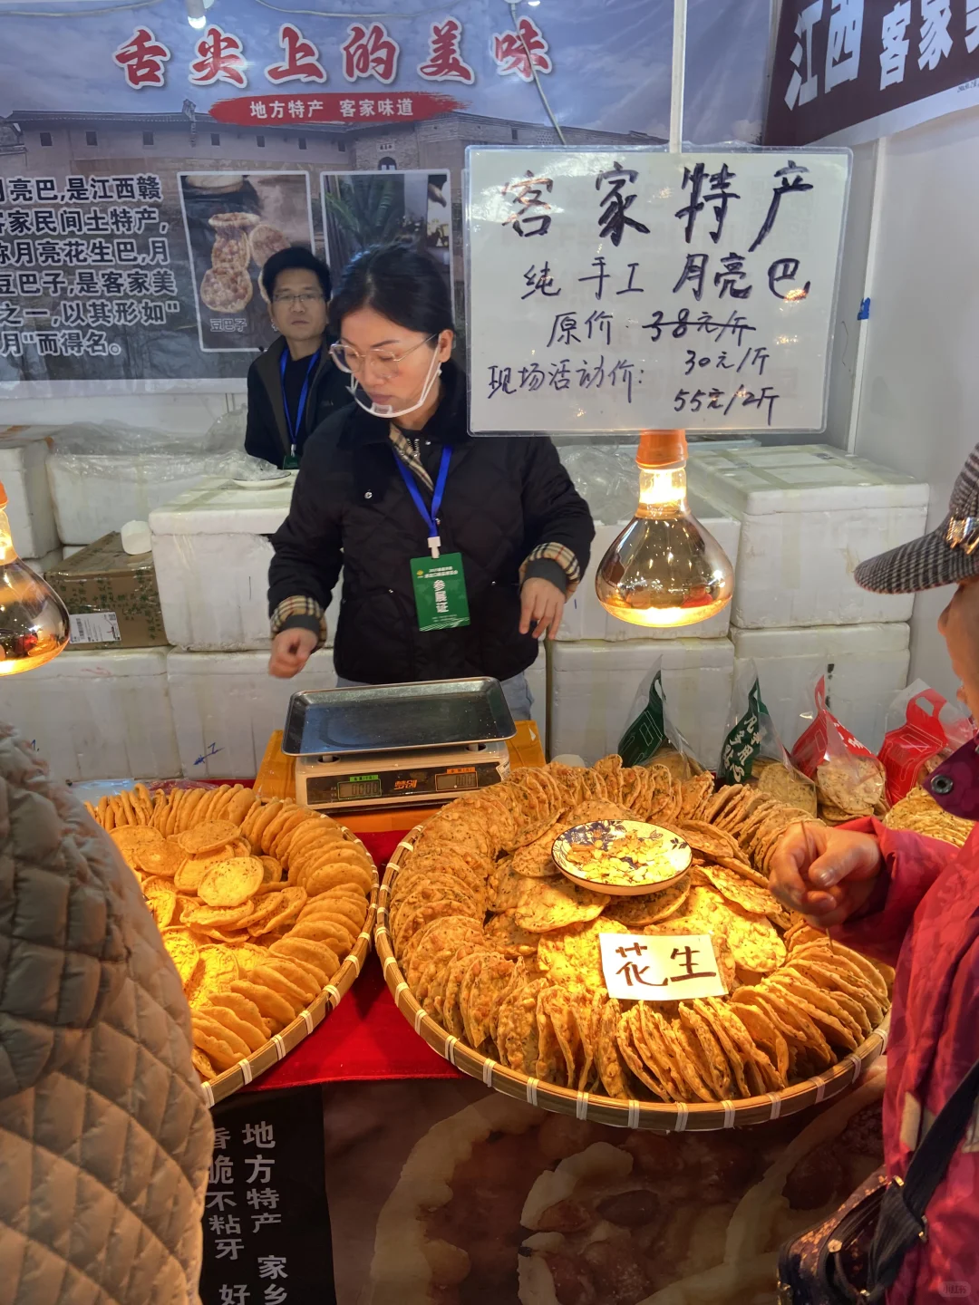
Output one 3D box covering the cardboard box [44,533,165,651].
[{"bbox_3d":[-0.934,-0.171,2.606,0.265,0.195,0.440,-2,20,-2],"label":"cardboard box"}]

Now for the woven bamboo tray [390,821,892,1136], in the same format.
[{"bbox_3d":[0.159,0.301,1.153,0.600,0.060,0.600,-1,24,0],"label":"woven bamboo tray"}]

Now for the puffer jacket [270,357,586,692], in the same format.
[{"bbox_3d":[-0.089,-0.212,1.653,0.540,0.560,0.340,-1,20,2],"label":"puffer jacket"}]

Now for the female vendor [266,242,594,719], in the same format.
[{"bbox_3d":[-0.083,0.107,1.798,0.550,1.590,0.430,-1,20,2],"label":"female vendor"}]

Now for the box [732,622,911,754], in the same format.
[{"bbox_3d":[0.840,-0.012,2.850,0.460,0.345,0.620,-2,20,-3],"label":"box"}]

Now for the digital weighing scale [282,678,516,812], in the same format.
[{"bbox_3d":[-0.142,0.136,1.522,0.335,0.108,0.250,-4,20,-9],"label":"digital weighing scale"}]

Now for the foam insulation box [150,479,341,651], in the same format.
[{"bbox_3d":[-0.574,-0.268,2.617,0.450,0.350,0.570,-2,20,-2],"label":"foam insulation box"}]

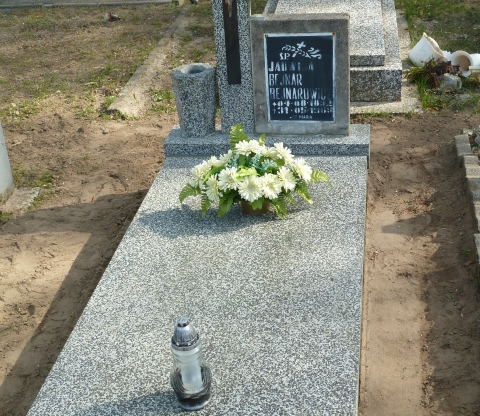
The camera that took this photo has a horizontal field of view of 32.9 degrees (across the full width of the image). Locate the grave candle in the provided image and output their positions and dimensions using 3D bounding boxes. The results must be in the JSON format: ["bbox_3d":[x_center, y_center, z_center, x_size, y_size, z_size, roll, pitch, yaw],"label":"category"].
[{"bbox_3d":[-0.131,0.407,2.155,0.109,0.277,0.109,1,28,9],"label":"grave candle"}]

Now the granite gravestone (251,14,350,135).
[{"bbox_3d":[0.270,-0.581,3.607,0.419,0.519,0.085,0,24,9],"label":"granite gravestone"}]

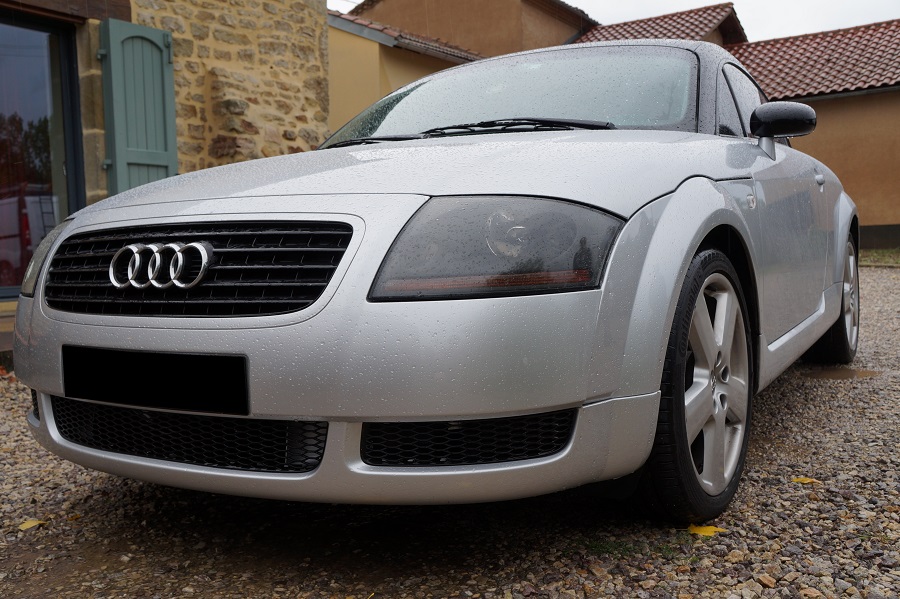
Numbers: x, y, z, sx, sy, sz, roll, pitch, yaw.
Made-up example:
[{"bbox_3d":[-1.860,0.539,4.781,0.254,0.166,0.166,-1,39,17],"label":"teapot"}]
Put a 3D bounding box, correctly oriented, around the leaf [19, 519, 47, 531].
[{"bbox_3d":[-1.013,0.545,2.056,0.070,0.020,0.060,-5,5,-35],"label":"leaf"}]

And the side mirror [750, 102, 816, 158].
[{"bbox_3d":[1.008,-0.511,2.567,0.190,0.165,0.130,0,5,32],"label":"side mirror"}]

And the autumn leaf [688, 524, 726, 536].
[{"bbox_3d":[0.555,0.498,1.833,0.080,0.015,0.060,-2,4,6],"label":"autumn leaf"}]

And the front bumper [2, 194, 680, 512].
[{"bbox_3d":[-0.463,0.070,1.795,1.720,0.550,0.490,0,5,32],"label":"front bumper"}]

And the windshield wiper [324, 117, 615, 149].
[{"bbox_3d":[0.013,-0.500,2.654,1.060,0.085,0.200,0,5,32],"label":"windshield wiper"}]

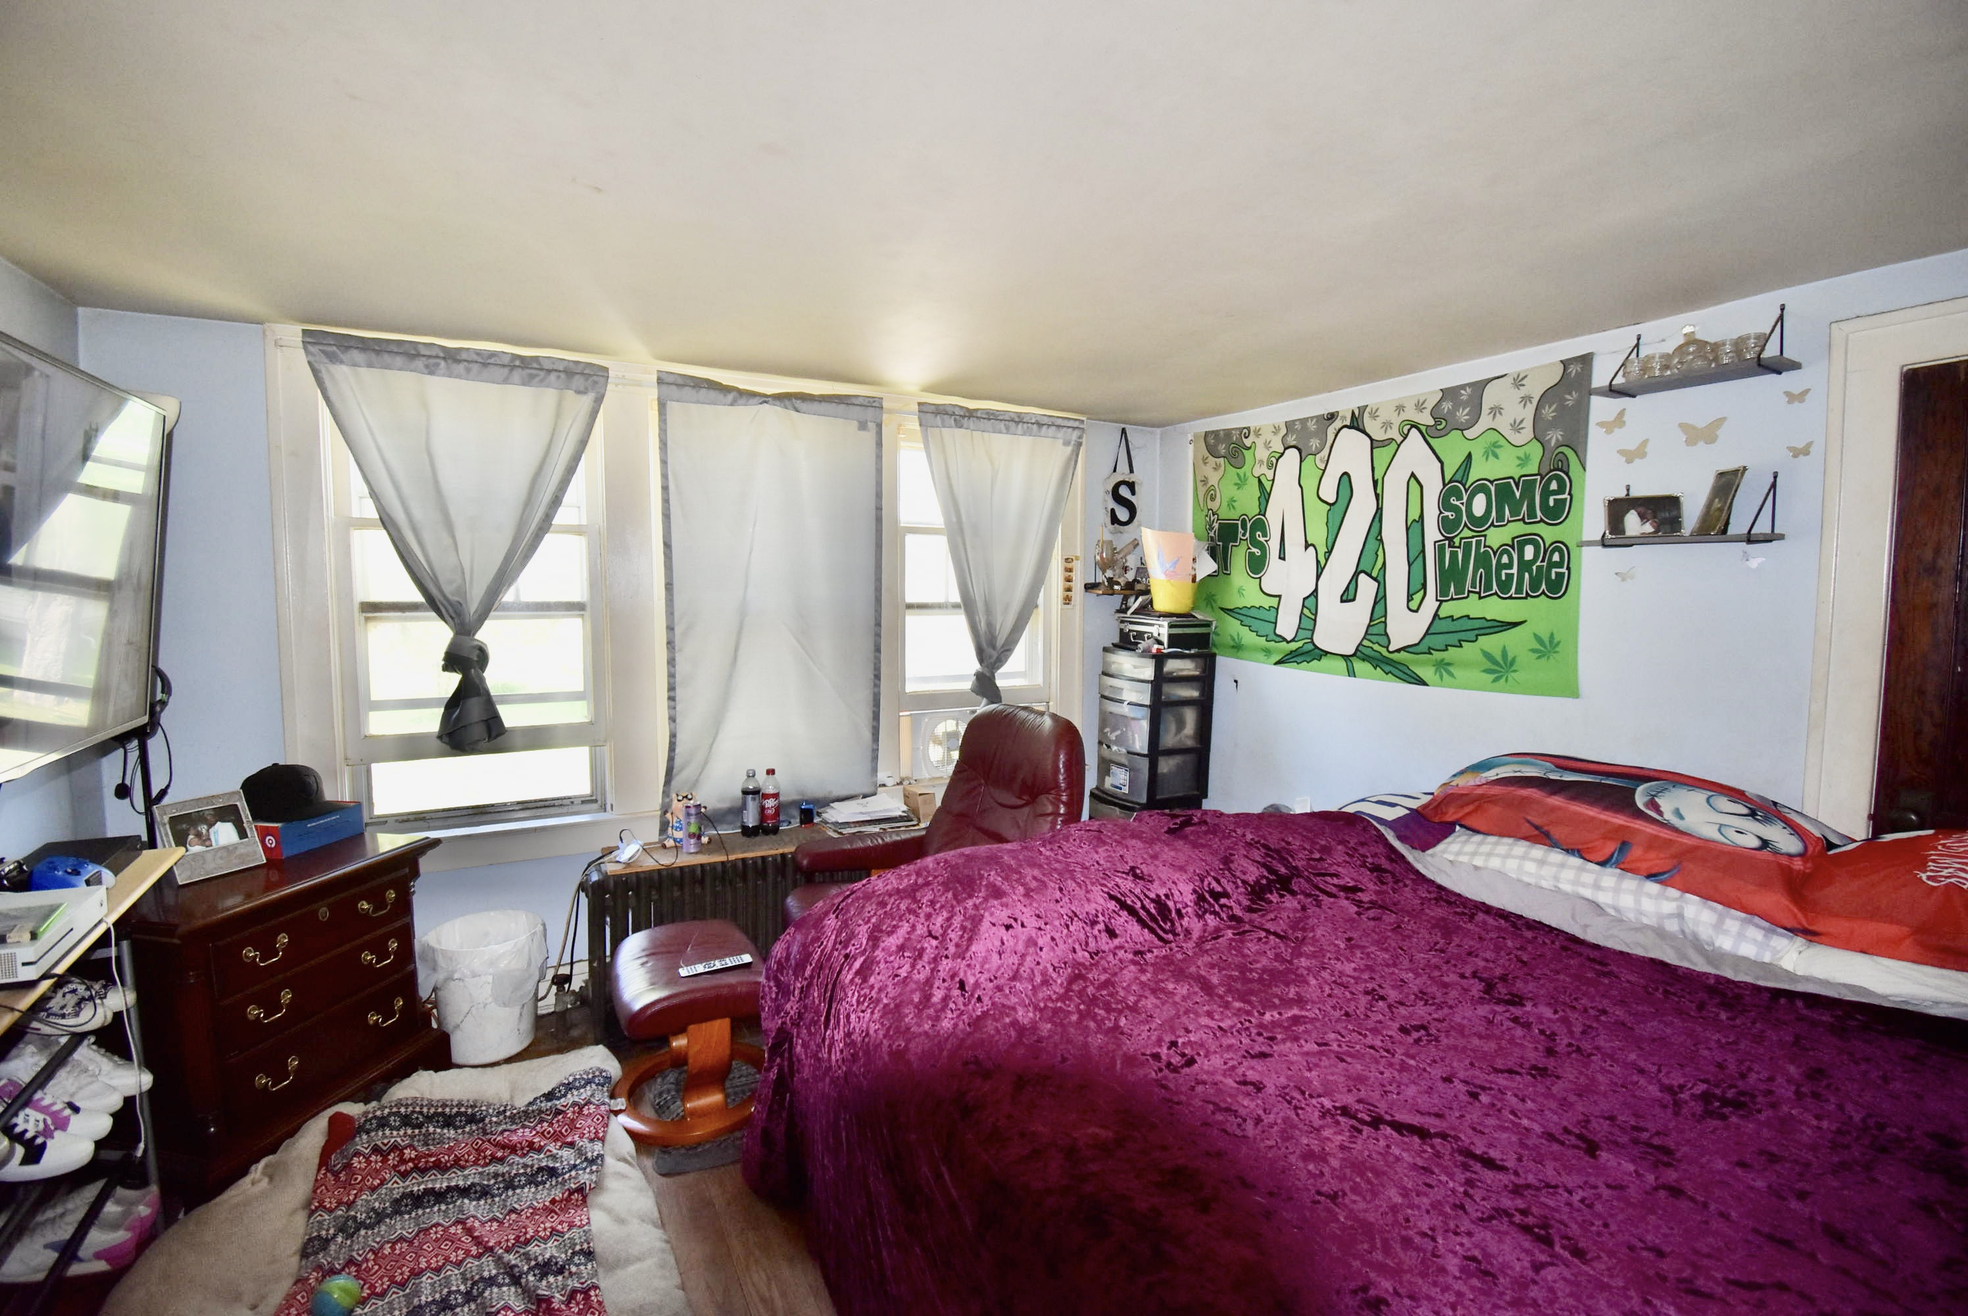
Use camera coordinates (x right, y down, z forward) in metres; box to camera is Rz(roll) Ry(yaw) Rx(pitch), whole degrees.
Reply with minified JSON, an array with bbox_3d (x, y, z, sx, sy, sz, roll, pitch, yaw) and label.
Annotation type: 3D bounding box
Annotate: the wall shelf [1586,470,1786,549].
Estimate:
[{"bbox_3d":[1.657,-0.348,1.951,0.150,0.158,0.370,-2,5,-29],"label":"wall shelf"}]

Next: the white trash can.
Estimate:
[{"bbox_3d":[-1.430,0.962,2.378,0.295,0.355,0.295,-2,5,-29],"label":"white trash can"}]

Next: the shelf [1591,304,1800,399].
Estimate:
[{"bbox_3d":[1.657,-0.724,1.927,0.150,0.158,0.370,-2,5,-29],"label":"shelf"}]

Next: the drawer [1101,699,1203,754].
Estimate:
[{"bbox_3d":[0.714,0.270,3.454,0.310,0.204,0.335,-2,4,-27],"label":"drawer"}]

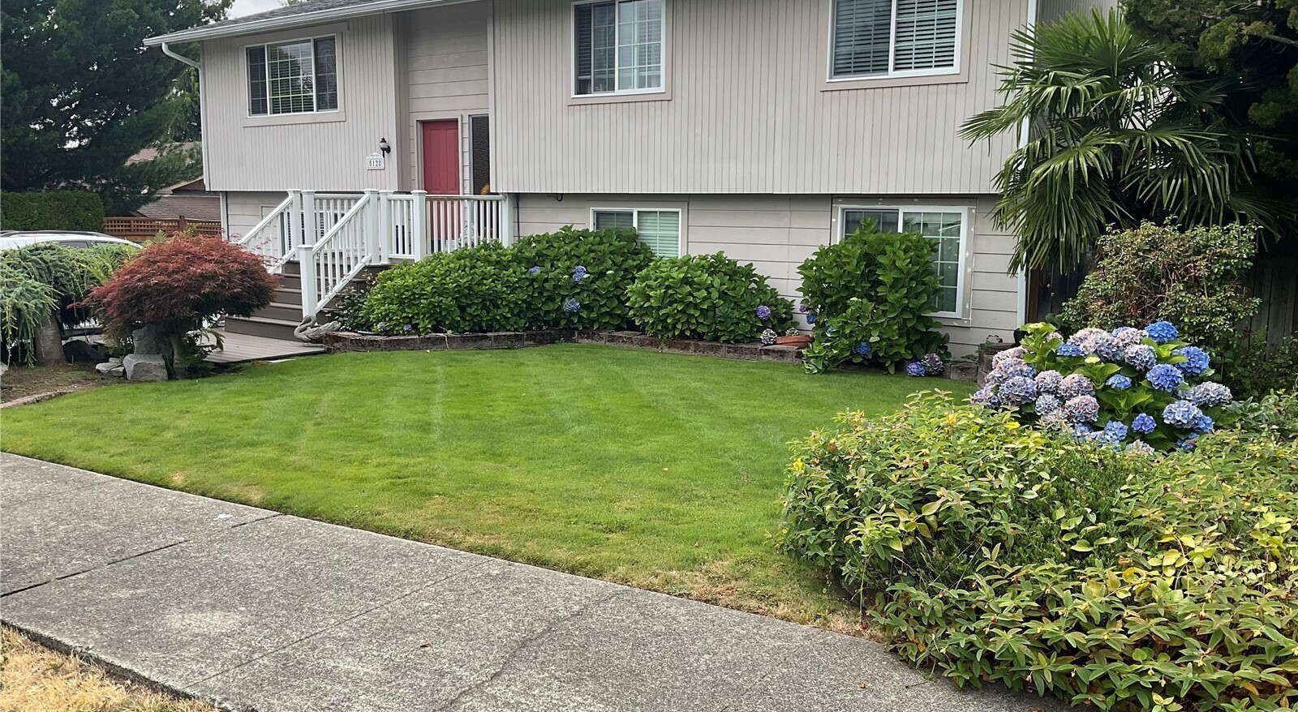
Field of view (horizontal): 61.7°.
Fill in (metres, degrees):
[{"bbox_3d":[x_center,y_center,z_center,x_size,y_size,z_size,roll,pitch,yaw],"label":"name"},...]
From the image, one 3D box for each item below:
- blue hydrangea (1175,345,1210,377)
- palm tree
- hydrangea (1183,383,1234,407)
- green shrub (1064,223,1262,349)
[{"bbox_3d":[2.824,0.026,5.650,0.185,0.160,0.185,4,10,27],"label":"blue hydrangea"},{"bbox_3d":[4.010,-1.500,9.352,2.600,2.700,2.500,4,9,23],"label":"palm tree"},{"bbox_3d":[3.037,0.209,5.900,0.250,0.145,0.200,5,9,27],"label":"hydrangea"},{"bbox_3d":[3.847,-0.178,8.246,1.500,1.500,1.250,4,9,25],"label":"green shrub"}]

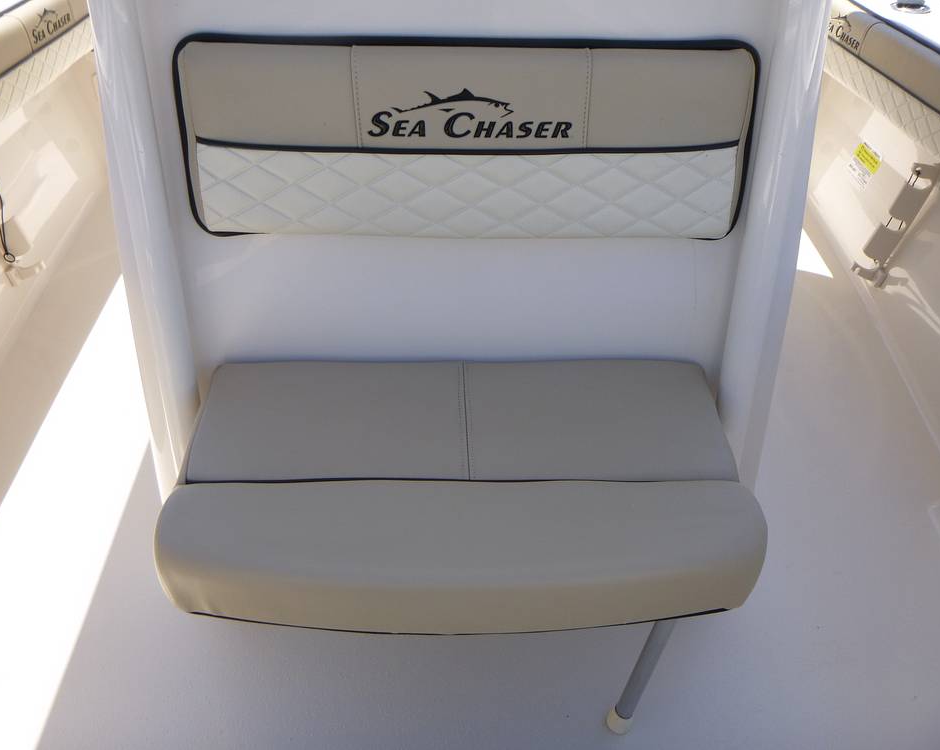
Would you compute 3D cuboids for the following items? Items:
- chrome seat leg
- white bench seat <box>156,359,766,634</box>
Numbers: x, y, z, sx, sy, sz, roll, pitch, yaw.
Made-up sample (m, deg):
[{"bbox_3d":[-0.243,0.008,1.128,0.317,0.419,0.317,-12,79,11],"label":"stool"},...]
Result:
[{"bbox_3d":[0.256,0.428,1.308,0.040,0.310,0.040,6,37,-5],"label":"chrome seat leg"},{"bbox_3d":[-0.013,0.164,1.289,0.800,0.130,0.441,0,38,0],"label":"white bench seat"}]

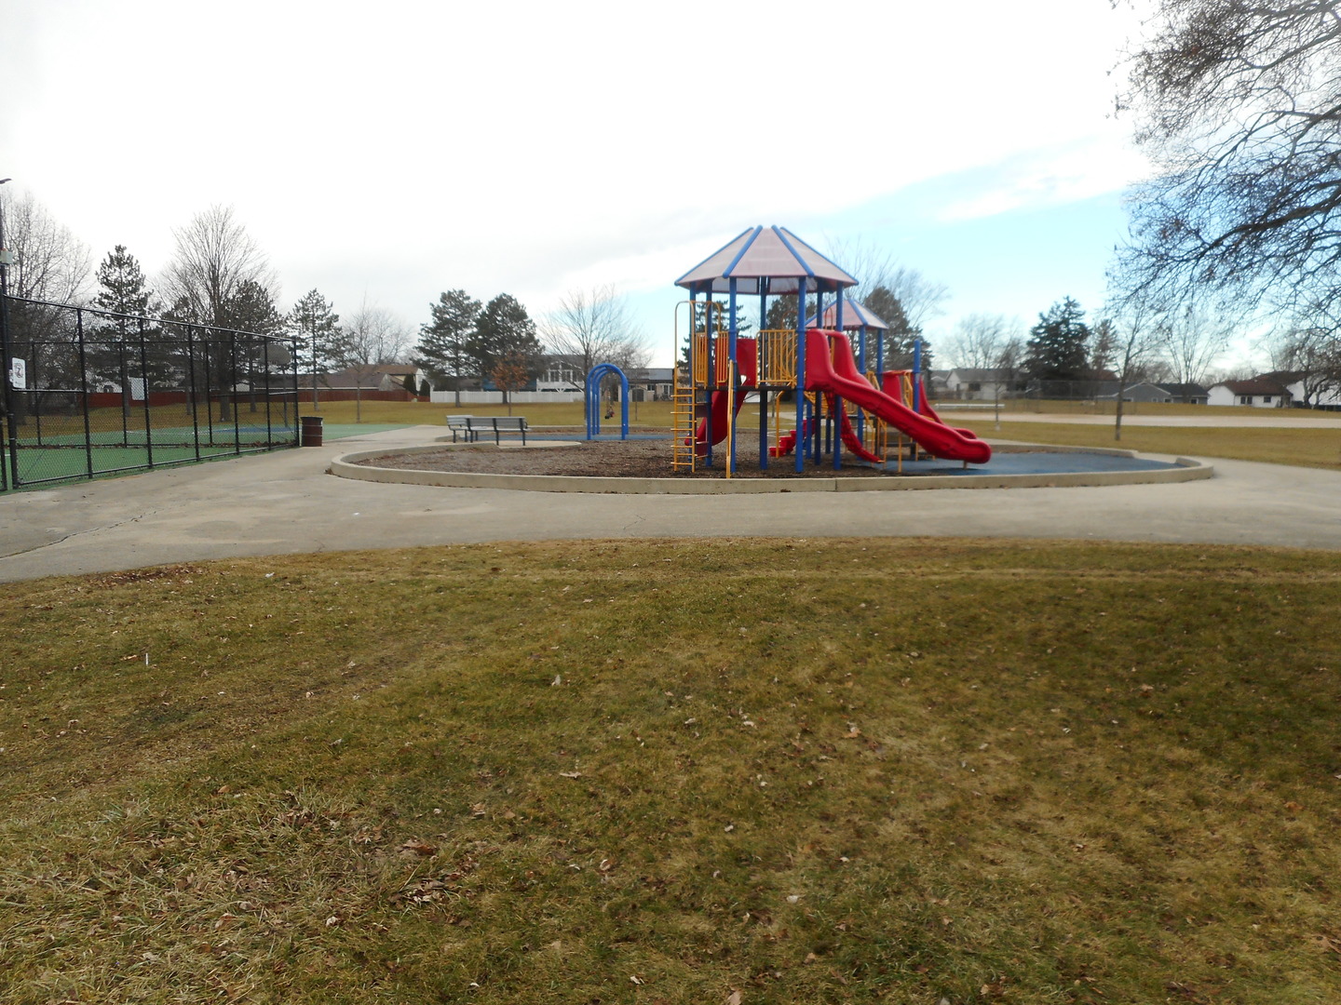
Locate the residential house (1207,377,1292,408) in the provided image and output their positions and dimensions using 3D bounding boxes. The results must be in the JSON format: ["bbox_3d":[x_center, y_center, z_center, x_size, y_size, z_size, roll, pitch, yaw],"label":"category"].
[{"bbox_3d":[88.768,-16.602,148.700,8.800,4.700,7.600,0,6,0],"label":"residential house"}]

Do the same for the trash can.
[{"bbox_3d":[-10.431,-2.050,28.250,0.600,0.880,0.600,0,7,0],"label":"trash can"}]

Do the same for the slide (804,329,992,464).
[{"bbox_3d":[4.229,-1.941,17.850,3.400,2.500,1.000,0,6,-3],"label":"slide"}]

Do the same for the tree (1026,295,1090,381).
[{"bbox_3d":[55.775,-22.354,140.371,10.140,14.710,10.140,0,7,0],"label":"tree"}]

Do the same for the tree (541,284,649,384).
[{"bbox_3d":[-3.784,-7.342,47.977,5.300,6.830,5.300,0,7,0],"label":"tree"}]

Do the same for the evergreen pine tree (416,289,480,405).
[{"bbox_3d":[-23.678,-16.435,103.000,7.000,12.500,7.000,0,6,0],"label":"evergreen pine tree"}]

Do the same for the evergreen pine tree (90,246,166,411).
[{"bbox_3d":[-38.105,-12.101,68.000,5.100,11.800,5.100,0,6,0],"label":"evergreen pine tree"}]

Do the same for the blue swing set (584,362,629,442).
[{"bbox_3d":[-2.120,-3.566,33.663,1.250,2.420,6.800,0,7,-2],"label":"blue swing set"}]

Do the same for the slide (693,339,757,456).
[{"bbox_3d":[1.050,-2.319,22.079,1.150,2.650,2.500,-3,7,-22],"label":"slide"}]

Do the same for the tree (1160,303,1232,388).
[{"bbox_3d":[70.527,-19.759,130.000,9.000,14.000,9.000,0,6,0],"label":"tree"}]

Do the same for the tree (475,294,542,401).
[{"bbox_3d":[-20.621,-19.403,122.590,9.120,13.860,9.120,0,7,0],"label":"tree"}]

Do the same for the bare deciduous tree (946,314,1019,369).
[{"bbox_3d":[52.288,-24.483,163.277,12.490,14.220,12.490,0,7,0],"label":"bare deciduous tree"}]

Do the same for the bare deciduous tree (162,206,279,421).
[{"bbox_3d":[-25.090,-10.544,54.000,6.200,12.000,6.200,0,6,0],"label":"bare deciduous tree"}]

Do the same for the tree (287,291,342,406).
[{"bbox_3d":[-28.124,-12.105,77.125,4.560,9.650,4.560,0,7,0],"label":"tree"}]

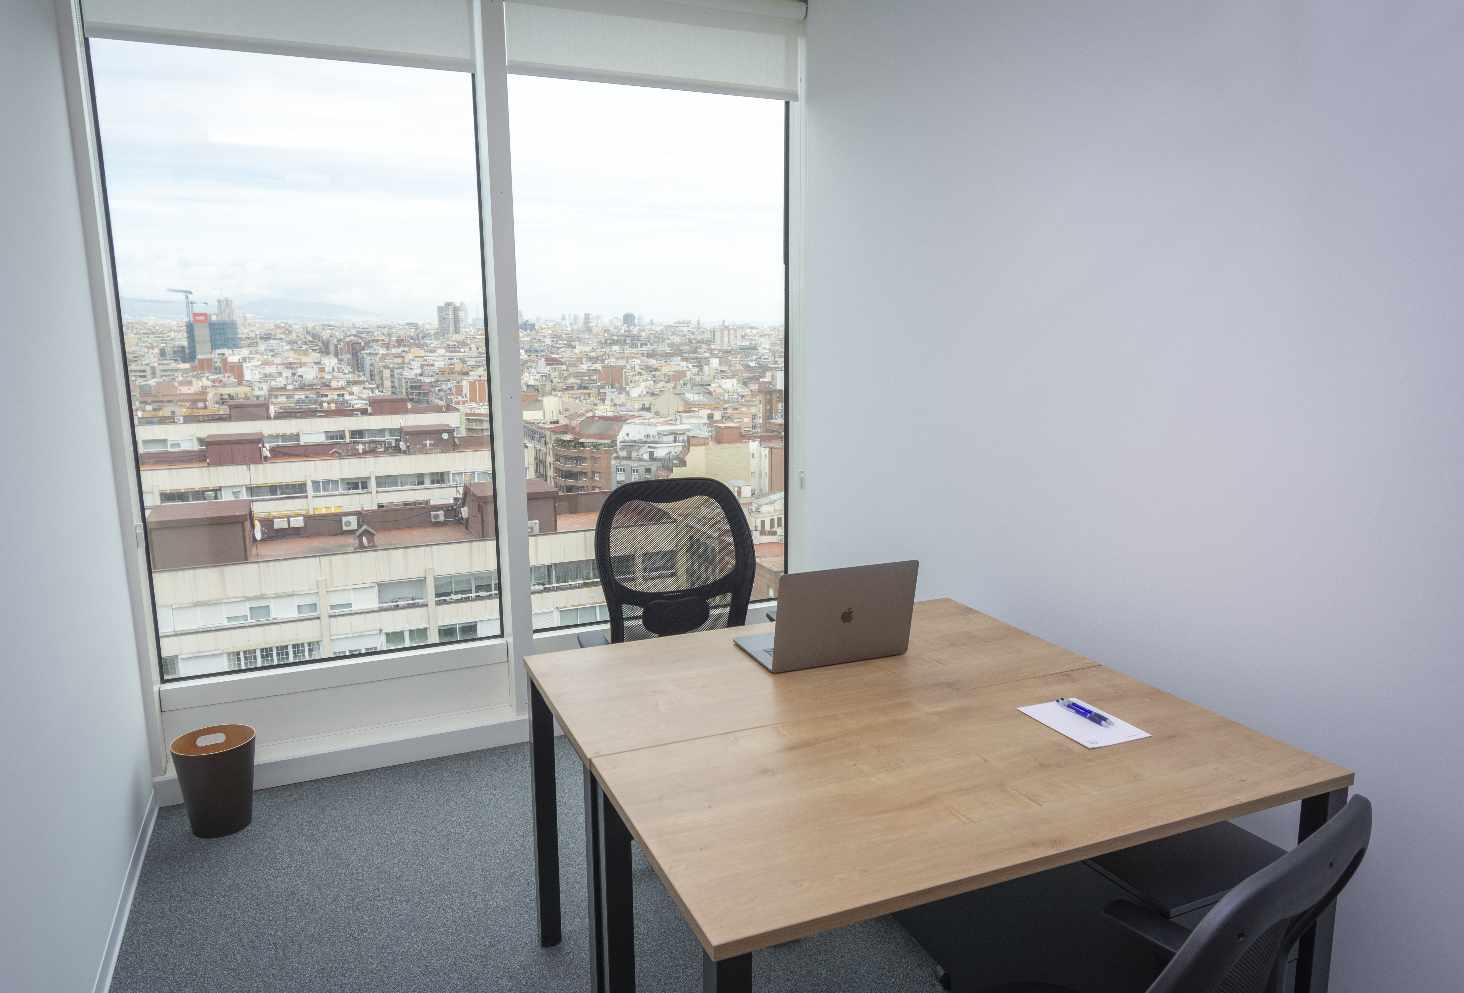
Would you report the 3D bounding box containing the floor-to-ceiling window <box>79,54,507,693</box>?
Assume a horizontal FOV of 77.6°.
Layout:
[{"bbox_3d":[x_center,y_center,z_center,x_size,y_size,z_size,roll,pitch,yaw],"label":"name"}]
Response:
[{"bbox_3d":[-1.407,-0.460,3.114,1.149,2.157,0.091,-5,11,-24],"label":"floor-to-ceiling window"}]

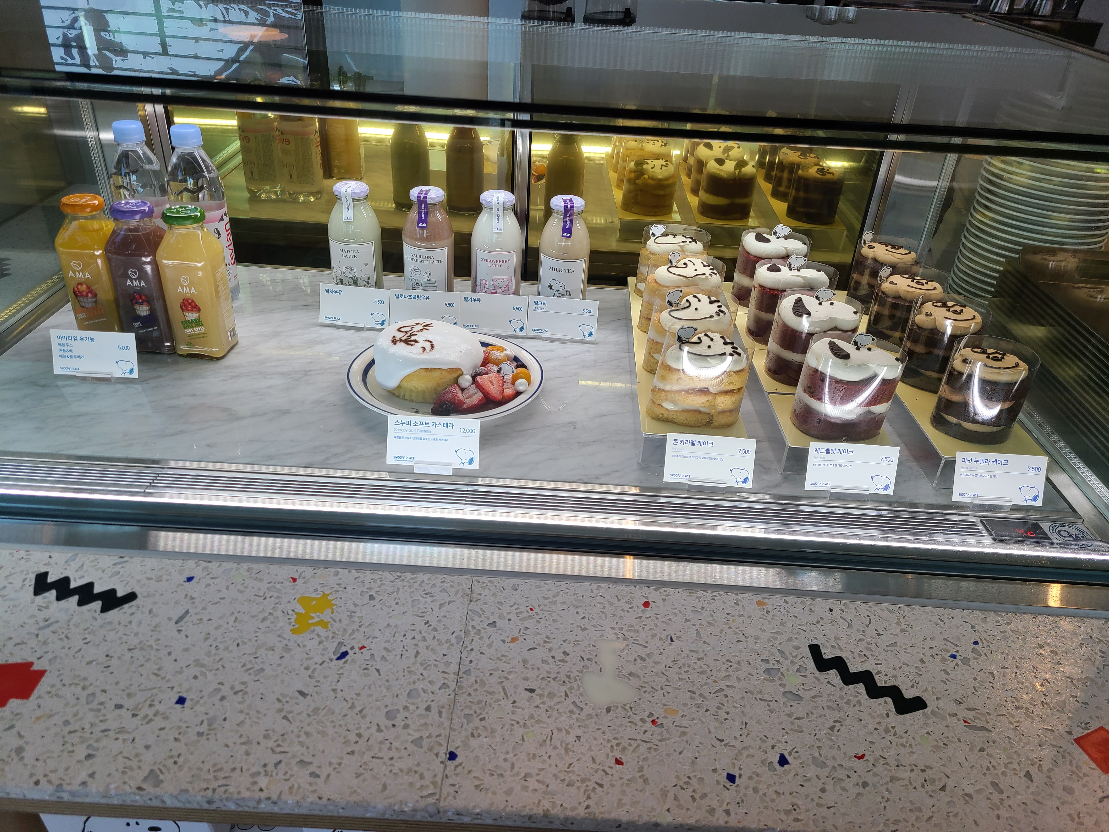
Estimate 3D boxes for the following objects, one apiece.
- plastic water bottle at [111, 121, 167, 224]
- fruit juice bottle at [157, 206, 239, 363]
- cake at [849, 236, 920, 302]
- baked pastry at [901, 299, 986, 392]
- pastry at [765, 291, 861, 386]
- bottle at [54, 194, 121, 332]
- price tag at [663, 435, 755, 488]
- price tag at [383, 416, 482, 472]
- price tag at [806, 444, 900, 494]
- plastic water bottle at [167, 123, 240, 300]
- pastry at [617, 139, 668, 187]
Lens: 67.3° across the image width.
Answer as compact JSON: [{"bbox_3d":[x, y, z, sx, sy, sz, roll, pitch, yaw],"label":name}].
[{"bbox_3d":[-0.513,-0.255,1.046,0.067,0.216,0.067,4,32,0],"label":"plastic water bottle"},{"bbox_3d":[-0.406,-0.152,0.946,0.059,0.167,0.059,2,32,-3],"label":"fruit juice bottle"},{"bbox_3d":[0.430,-0.183,1.085,0.081,0.084,0.075,4,32,0],"label":"cake"},{"bbox_3d":[0.426,-0.080,0.916,0.081,0.084,0.078,4,32,0],"label":"baked pastry"},{"bbox_3d":[0.282,-0.085,0.910,0.091,0.084,0.077,4,32,0],"label":"pastry"},{"bbox_3d":[-0.521,-0.166,0.951,0.058,0.164,0.058,2,32,-2],"label":"bottle"},{"bbox_3d":[0.145,0.044,0.779,0.084,0.048,0.009,4,8,1],"label":"price tag"},{"bbox_3d":[-0.114,0.025,0.789,0.087,0.049,0.008,3,12,0],"label":"price tag"},{"bbox_3d":[0.286,0.051,0.802,0.087,0.049,0.008,3,12,0],"label":"price tag"},{"bbox_3d":[-0.444,-0.250,1.046,0.067,0.216,0.067,4,32,0],"label":"plastic water bottle"},{"bbox_3d":[0.163,-0.444,1.492,0.092,0.084,0.072,3,32,0],"label":"pastry"}]

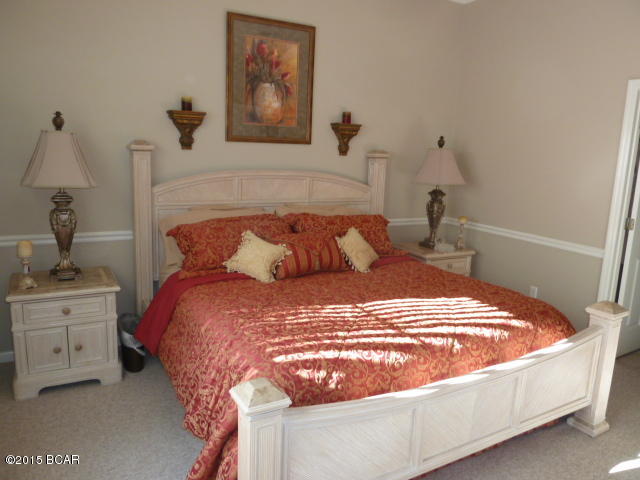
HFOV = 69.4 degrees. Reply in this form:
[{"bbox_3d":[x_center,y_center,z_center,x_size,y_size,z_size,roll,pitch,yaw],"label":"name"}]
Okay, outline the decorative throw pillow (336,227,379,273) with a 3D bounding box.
[{"bbox_3d":[0.275,0.061,3.237,0.300,0.120,0.300,48,27,5],"label":"decorative throw pillow"}]

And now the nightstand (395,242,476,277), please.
[{"bbox_3d":[1.085,0.396,4.604,0.610,0.625,0.540,-4,12,-29],"label":"nightstand"}]

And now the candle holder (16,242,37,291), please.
[{"bbox_3d":[-1.781,0.152,2.821,0.110,0.268,0.110,-4,12,-29],"label":"candle holder"}]

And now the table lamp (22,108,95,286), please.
[{"bbox_3d":[-1.592,-0.260,2.847,0.399,1.024,0.362,-4,12,-29],"label":"table lamp"}]

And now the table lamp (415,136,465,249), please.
[{"bbox_3d":[1.097,-0.442,4.346,0.399,1.032,0.362,-4,12,-29],"label":"table lamp"}]

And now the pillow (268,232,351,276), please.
[{"bbox_3d":[-0.104,0.102,3.358,0.600,0.340,0.160,-4,-26,-29],"label":"pillow"}]

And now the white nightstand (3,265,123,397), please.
[{"bbox_3d":[-1.600,0.552,2.933,0.587,0.605,0.551,-4,12,-29],"label":"white nightstand"}]

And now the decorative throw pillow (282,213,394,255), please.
[{"bbox_3d":[0.184,-0.030,3.861,0.980,0.460,0.180,-4,-21,-29],"label":"decorative throw pillow"}]

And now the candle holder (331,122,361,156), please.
[{"bbox_3d":[0.237,-0.899,4.179,0.260,0.280,0.110,-4,12,-29],"label":"candle holder"}]

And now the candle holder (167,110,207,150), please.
[{"bbox_3d":[-0.954,-0.777,3.318,0.258,0.261,0.109,-4,12,-29],"label":"candle holder"}]

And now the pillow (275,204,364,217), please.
[{"bbox_3d":[0.051,-0.089,4.015,0.860,0.450,0.180,-4,-10,-29],"label":"pillow"}]

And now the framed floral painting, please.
[{"bbox_3d":[-0.375,-1.224,3.611,0.729,0.916,0.035,-4,12,-29],"label":"framed floral painting"}]

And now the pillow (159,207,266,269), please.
[{"bbox_3d":[-0.773,-0.034,3.536,0.850,0.450,0.180,-4,-10,-29],"label":"pillow"}]

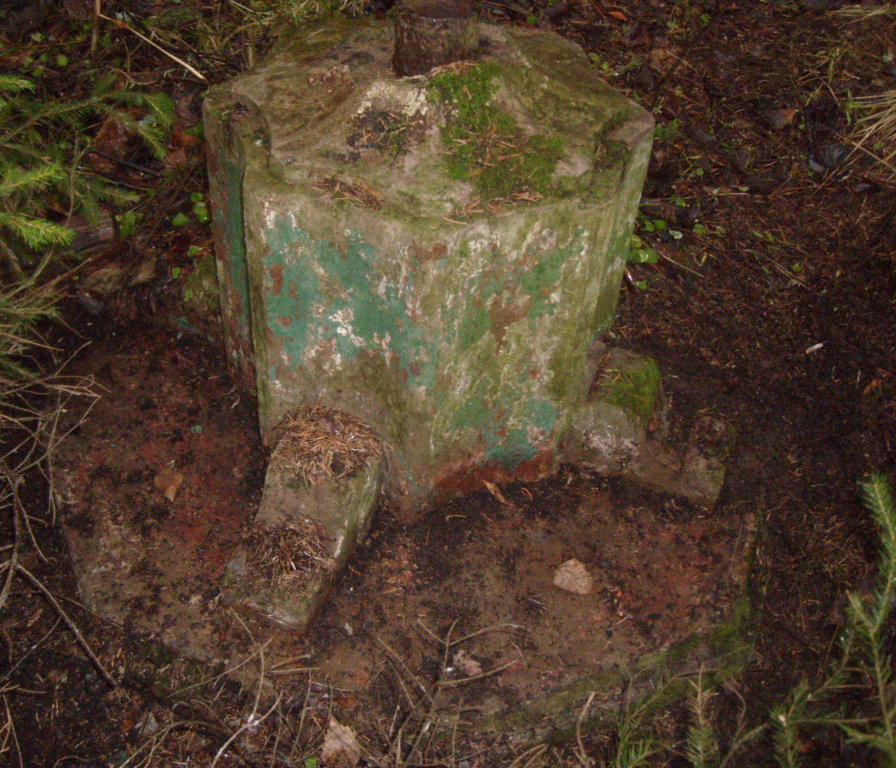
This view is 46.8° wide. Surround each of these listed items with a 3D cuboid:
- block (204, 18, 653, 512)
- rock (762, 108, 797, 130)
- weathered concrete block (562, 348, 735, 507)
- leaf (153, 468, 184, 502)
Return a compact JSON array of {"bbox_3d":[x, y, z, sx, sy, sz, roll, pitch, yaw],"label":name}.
[{"bbox_3d":[-0.036,-0.216,1.643,0.630,0.564,0.630,16,42,13],"label":"block"},{"bbox_3d":[0.841,-0.673,2.615,0.085,0.020,0.070,3,41,-2],"label":"rock"},{"bbox_3d":[0.338,0.063,1.678,0.264,0.144,0.144,16,42,13],"label":"weathered concrete block"},{"bbox_3d":[-0.426,0.158,1.579,0.042,0.013,0.052,-12,44,-16],"label":"leaf"}]

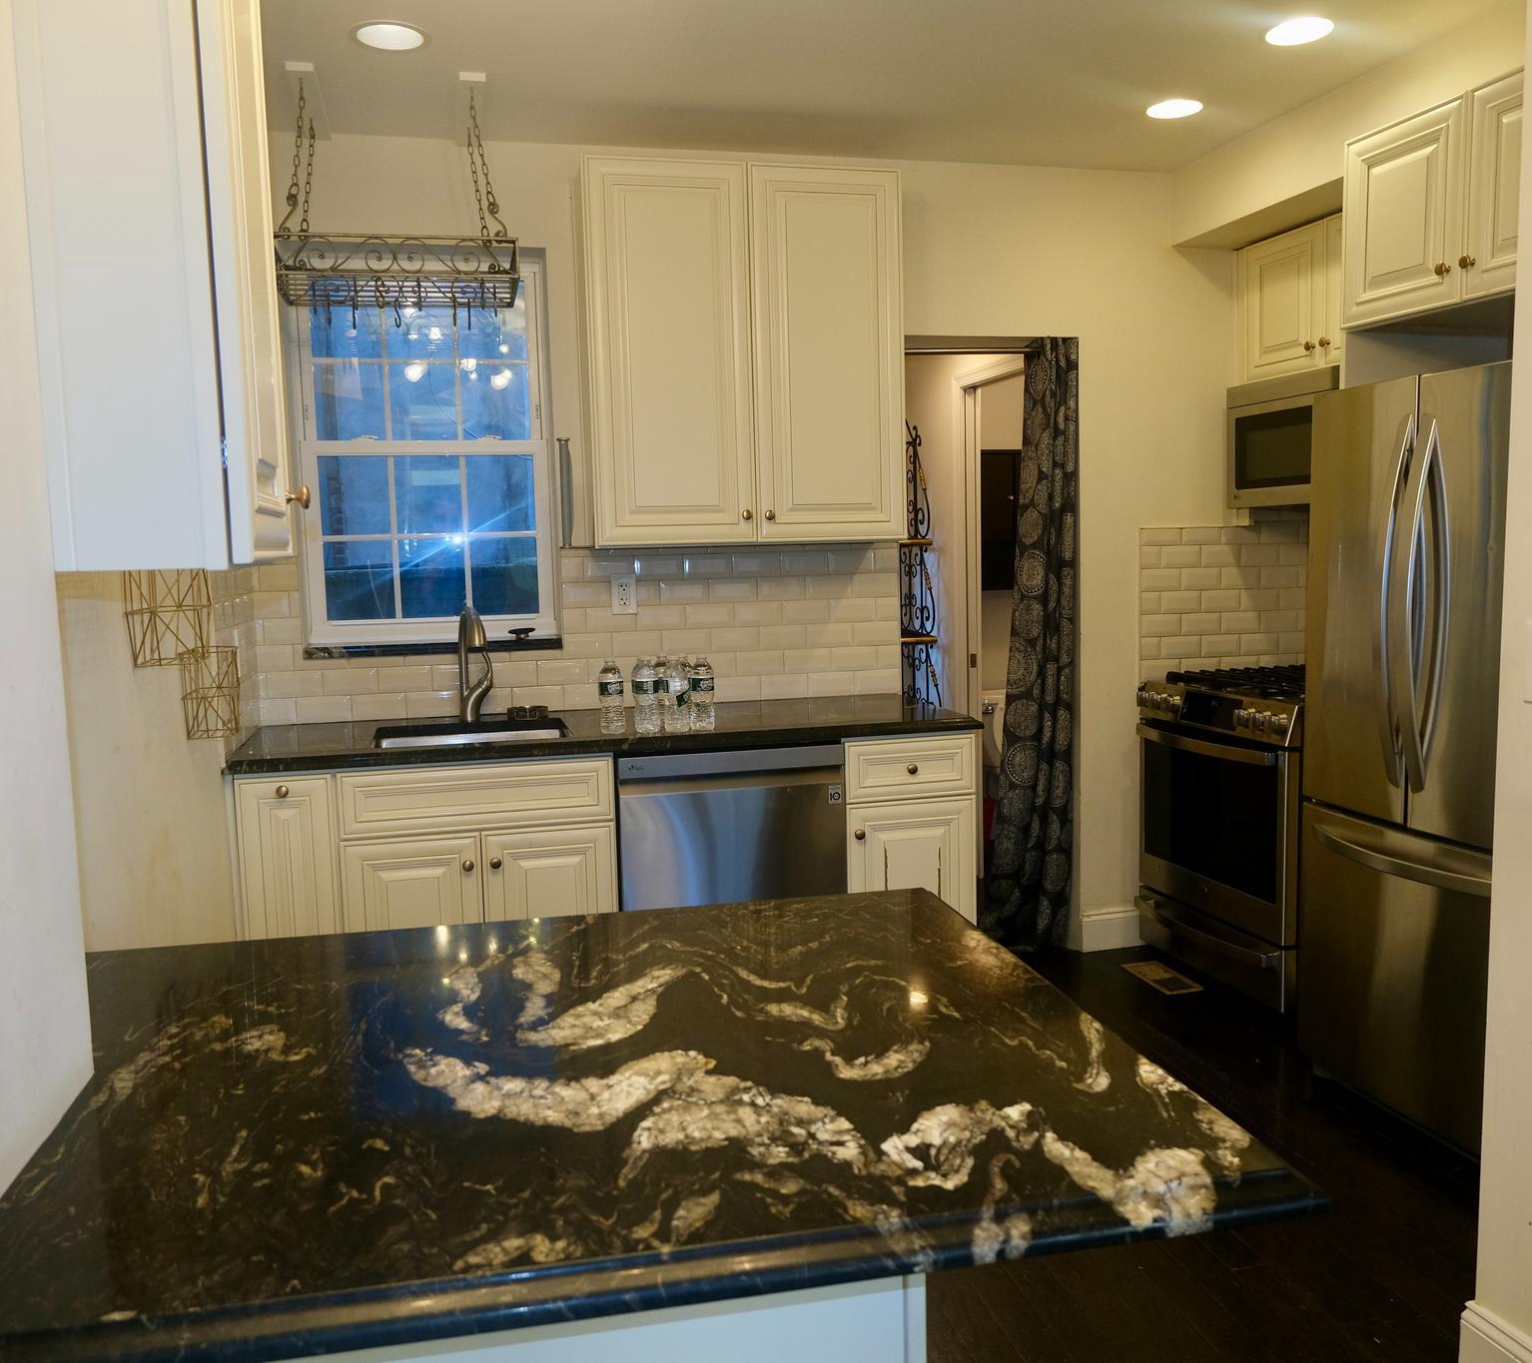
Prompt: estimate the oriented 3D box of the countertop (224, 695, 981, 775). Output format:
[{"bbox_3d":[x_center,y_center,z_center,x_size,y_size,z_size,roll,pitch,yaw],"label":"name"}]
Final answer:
[{"bbox_3d":[-0.434,0.134,3.654,1.940,0.035,0.635,-3,6,-13],"label":"countertop"}]

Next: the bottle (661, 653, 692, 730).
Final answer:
[{"bbox_3d":[-0.232,0.032,3.463,0.065,0.200,0.065,-3,6,-13],"label":"bottle"}]

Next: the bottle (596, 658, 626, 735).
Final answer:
[{"bbox_3d":[-0.406,0.035,3.471,0.065,0.200,0.065,-3,6,-13],"label":"bottle"}]

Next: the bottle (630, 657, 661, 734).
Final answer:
[{"bbox_3d":[-0.310,0.036,3.442,0.066,0.200,0.066,-3,6,-13],"label":"bottle"}]

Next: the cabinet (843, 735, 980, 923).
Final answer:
[{"bbox_3d":[0.341,0.563,3.950,0.375,0.885,0.610,-3,6,-13],"label":"cabinet"}]

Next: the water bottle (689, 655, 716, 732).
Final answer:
[{"bbox_3d":[-0.164,0.031,3.452,0.065,0.200,0.065,-3,6,-13],"label":"water bottle"}]

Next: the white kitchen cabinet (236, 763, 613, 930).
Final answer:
[{"bbox_3d":[-0.900,0.611,3.599,0.922,0.882,0.630,-3,6,-13],"label":"white kitchen cabinet"}]

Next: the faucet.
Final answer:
[{"bbox_3d":[-0.814,-0.046,3.680,0.098,0.336,0.225,-4,7,-22],"label":"faucet"}]

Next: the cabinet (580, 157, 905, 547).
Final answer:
[{"bbox_3d":[-0.081,-0.937,3.854,0.909,1.051,0.325,-3,6,-13],"label":"cabinet"}]

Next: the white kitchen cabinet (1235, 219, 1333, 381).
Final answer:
[{"bbox_3d":[1.832,-1.190,3.995,0.330,0.432,0.820,-3,6,-13],"label":"white kitchen cabinet"}]

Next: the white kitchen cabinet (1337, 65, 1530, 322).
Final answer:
[{"bbox_3d":[1.852,-1.073,2.918,0.690,0.442,0.785,-3,6,-13],"label":"white kitchen cabinet"}]

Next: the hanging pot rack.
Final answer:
[{"bbox_3d":[-0.950,-1.216,3.374,0.585,0.535,0.410,-3,6,-13],"label":"hanging pot rack"}]

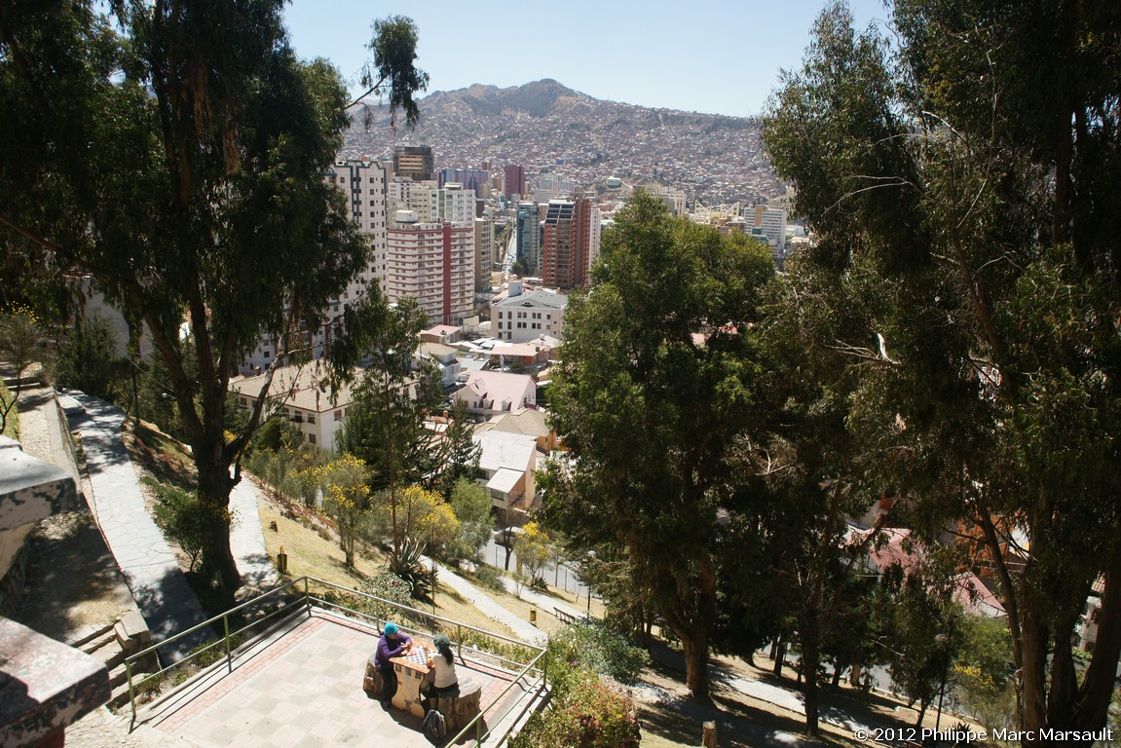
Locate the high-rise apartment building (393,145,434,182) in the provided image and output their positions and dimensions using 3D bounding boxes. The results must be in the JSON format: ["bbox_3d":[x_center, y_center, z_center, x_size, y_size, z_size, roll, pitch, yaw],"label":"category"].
[{"bbox_3d":[-105.152,-124.540,538.988,27.000,77.500,13.000,9,15,29],"label":"high-rise apartment building"}]

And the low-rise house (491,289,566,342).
[{"bbox_3d":[-9.529,-19.340,248.926,22.300,14.500,24.000,3,13,5],"label":"low-rise house"}]

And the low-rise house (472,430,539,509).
[{"bbox_3d":[-9.224,15.521,120.779,9.300,7.200,15.000,3,13,5],"label":"low-rise house"}]

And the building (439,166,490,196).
[{"bbox_3d":[-77.591,-131.594,593.792,41.000,59.500,13.000,-8,17,-36],"label":"building"}]

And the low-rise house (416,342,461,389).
[{"bbox_3d":[-30.183,-2.432,187.161,8.000,10.000,6.800,8,15,23],"label":"low-rise house"}]

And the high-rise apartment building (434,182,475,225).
[{"bbox_3d":[-49.351,-60.964,344.729,13.200,51.500,15.400,11,16,34],"label":"high-rise apartment building"}]

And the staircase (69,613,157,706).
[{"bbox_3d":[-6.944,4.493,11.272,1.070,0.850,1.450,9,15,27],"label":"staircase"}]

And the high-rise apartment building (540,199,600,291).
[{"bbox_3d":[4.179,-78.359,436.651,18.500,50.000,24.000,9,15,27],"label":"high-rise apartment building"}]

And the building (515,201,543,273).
[{"bbox_3d":[-22.520,-100.385,545.836,13.000,47.500,13.000,11,16,34],"label":"building"}]

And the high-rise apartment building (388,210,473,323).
[{"bbox_3d":[-51.701,-43.952,304.377,12.000,44.000,34.000,13,17,39],"label":"high-rise apartment building"}]

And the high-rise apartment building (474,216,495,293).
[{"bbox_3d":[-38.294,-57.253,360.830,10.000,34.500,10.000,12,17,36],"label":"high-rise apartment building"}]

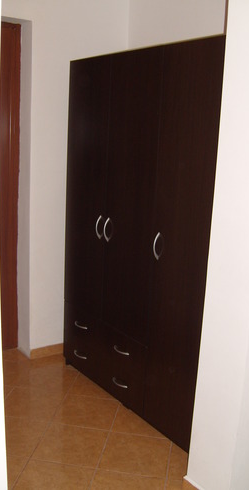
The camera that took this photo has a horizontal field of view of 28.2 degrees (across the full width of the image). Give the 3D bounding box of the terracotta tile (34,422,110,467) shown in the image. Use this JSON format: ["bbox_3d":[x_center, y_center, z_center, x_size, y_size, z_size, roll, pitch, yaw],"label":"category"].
[{"bbox_3d":[-0.266,1.039,2.556,0.330,0.012,0.330,4,12,8],"label":"terracotta tile"}]

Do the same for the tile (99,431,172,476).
[{"bbox_3d":[0.062,1.064,2.511,0.330,0.012,0.330,4,12,8],"label":"tile"}]

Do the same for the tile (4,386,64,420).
[{"bbox_3d":[-0.545,0.948,2.925,0.330,0.012,0.330,4,12,8],"label":"tile"}]

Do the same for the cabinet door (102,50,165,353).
[{"bbox_3d":[0.036,-0.247,2.762,0.025,1.576,0.459,-6,15,-35],"label":"cabinet door"}]

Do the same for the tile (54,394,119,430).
[{"bbox_3d":[-0.216,0.973,2.879,0.330,0.012,0.330,4,12,8],"label":"tile"}]

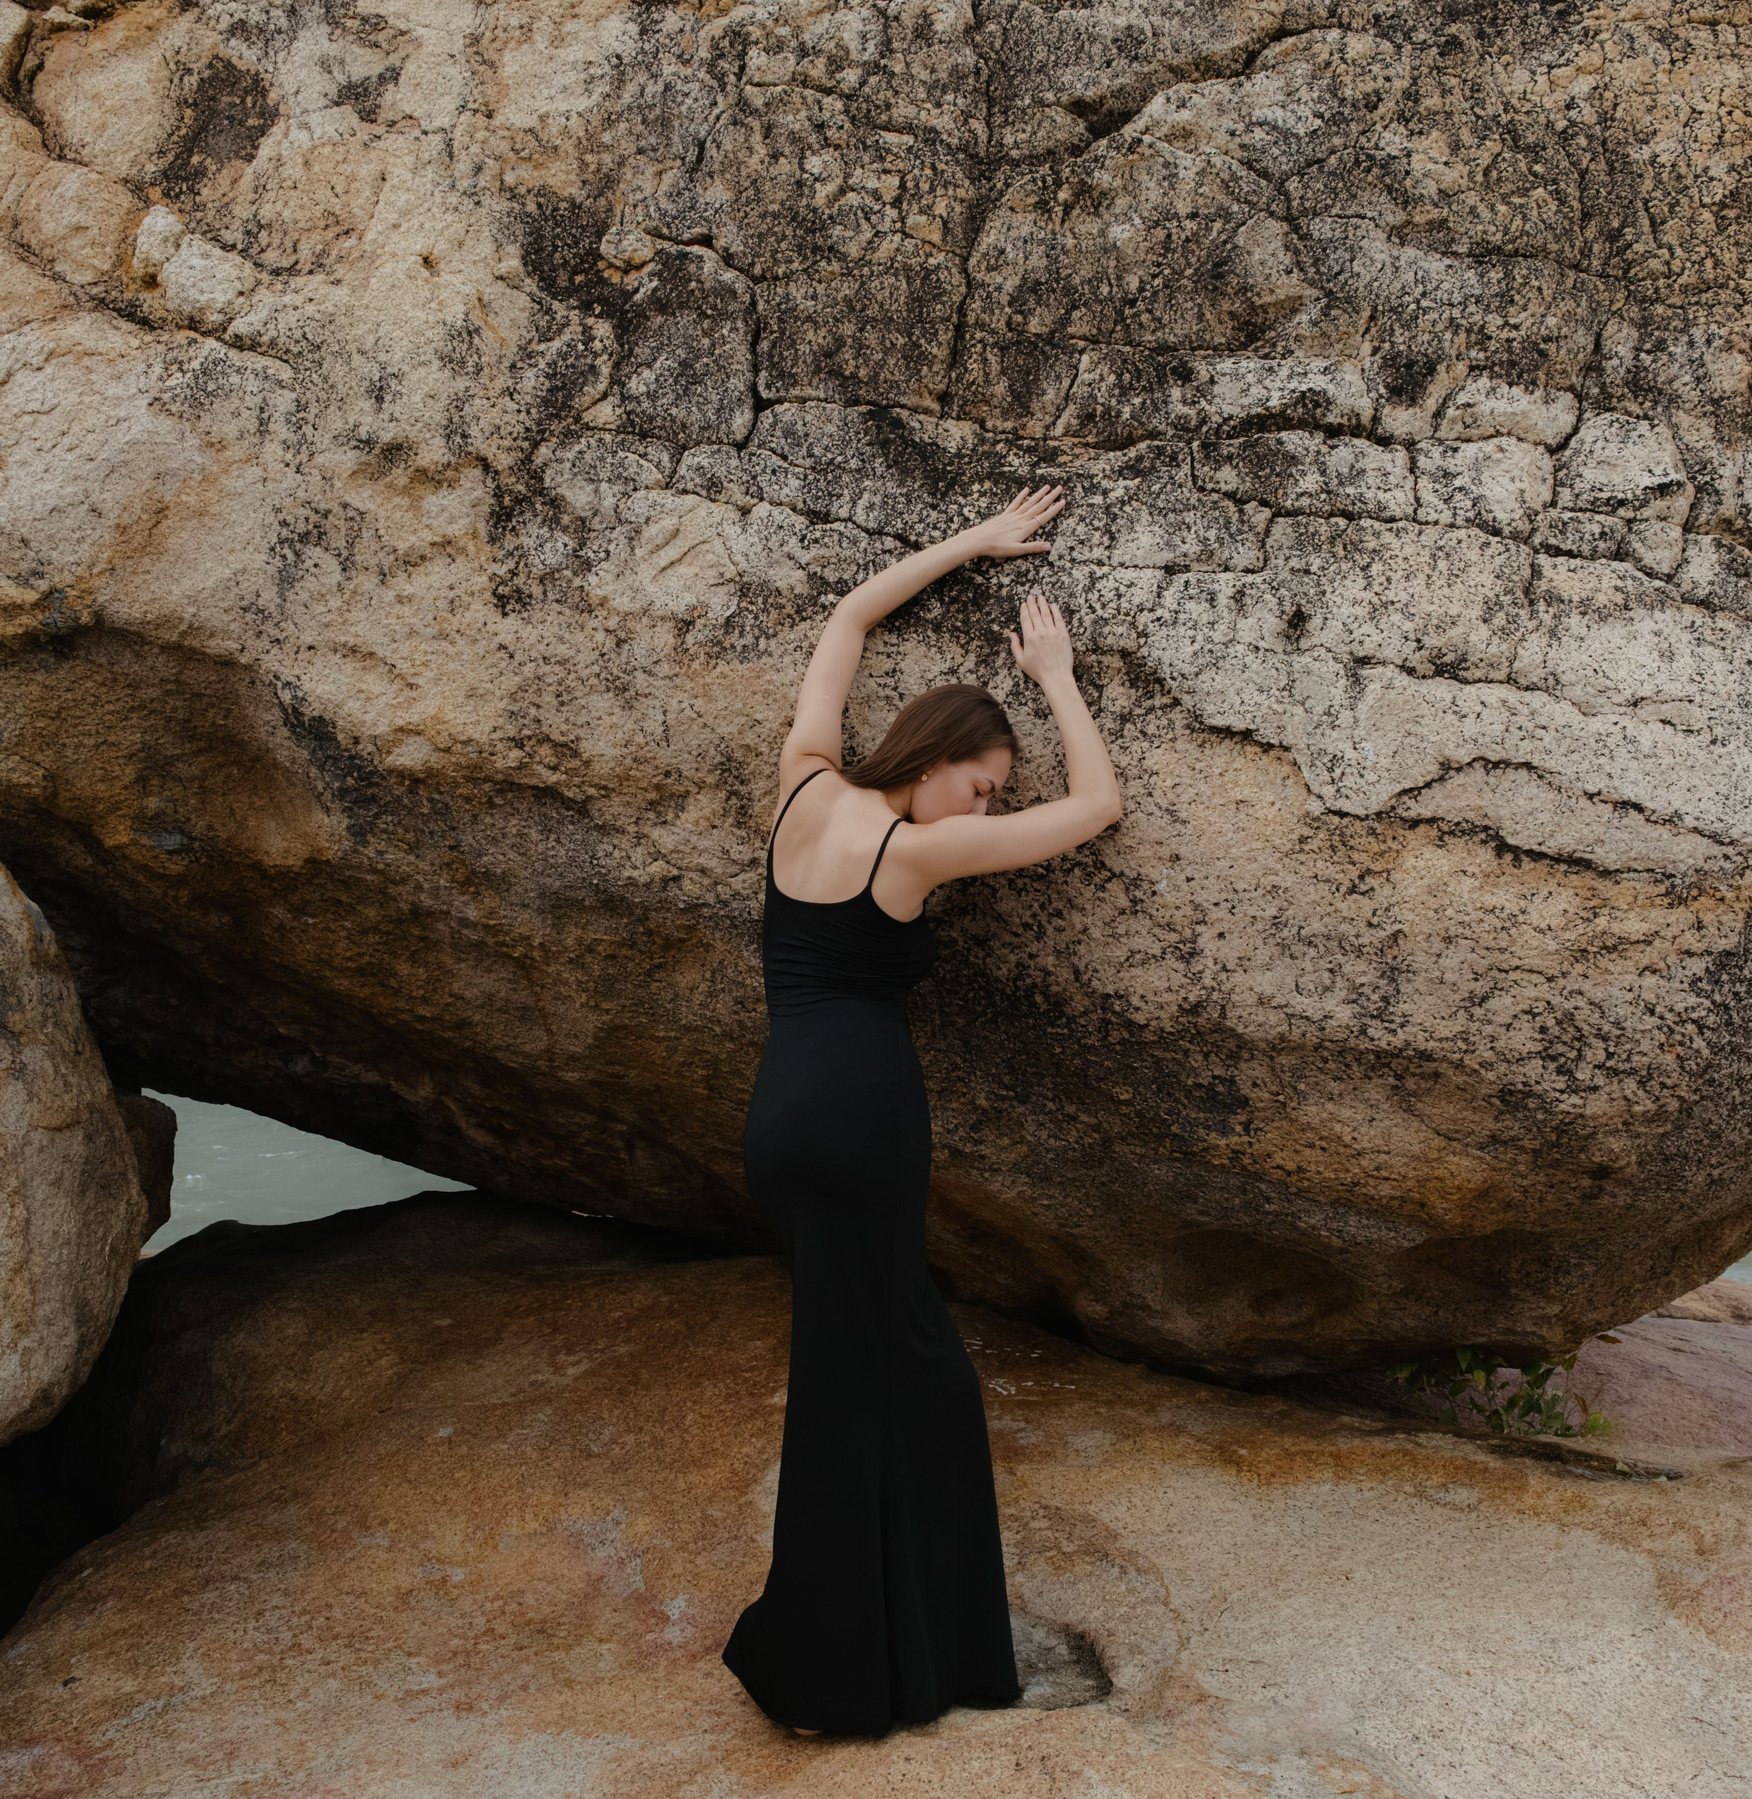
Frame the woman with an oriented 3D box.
[{"bbox_3d":[0.085,0.304,2.890,0.450,1.930,0.560,4,5,42],"label":"woman"}]

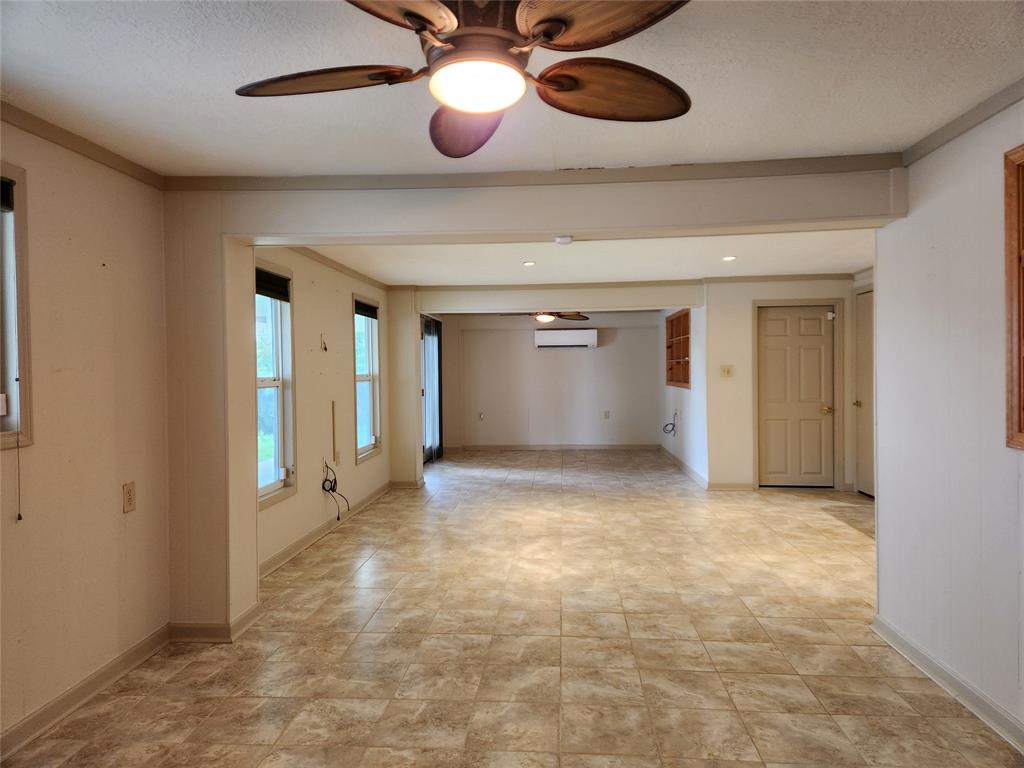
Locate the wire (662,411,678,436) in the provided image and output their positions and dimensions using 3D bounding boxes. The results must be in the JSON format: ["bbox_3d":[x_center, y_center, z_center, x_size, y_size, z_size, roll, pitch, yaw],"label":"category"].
[{"bbox_3d":[2.268,0.569,9.815,0.190,0.371,0.198,-1,1,4],"label":"wire"}]

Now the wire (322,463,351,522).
[{"bbox_3d":[-1.522,0.938,5.944,0.150,0.500,0.277,-1,1,4],"label":"wire"}]

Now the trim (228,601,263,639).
[{"bbox_3d":[-1.430,1.274,3.679,0.015,0.100,0.394,-1,1,4],"label":"trim"}]

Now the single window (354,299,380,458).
[{"bbox_3d":[-1.561,-0.060,7.212,0.110,1.588,0.900,-1,1,4],"label":"single window"}]

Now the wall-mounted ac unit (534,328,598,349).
[{"bbox_3d":[0.933,-0.765,11.706,1.063,0.343,0.235,-1,1,4],"label":"wall-mounted ac unit"}]

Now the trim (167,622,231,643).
[{"bbox_3d":[-1.604,1.280,3.502,0.336,0.100,0.015,-1,1,4],"label":"trim"}]

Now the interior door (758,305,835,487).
[{"bbox_3d":[3.182,0.142,7.640,0.808,2.033,0.045,-1,1,4],"label":"interior door"}]

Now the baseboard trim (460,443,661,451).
[{"bbox_3d":[0.844,1.087,11.860,3.480,0.097,0.015,-1,1,4],"label":"baseboard trim"}]

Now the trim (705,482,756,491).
[{"bbox_3d":[2.462,1.146,7.648,0.522,0.097,0.015,-1,1,4],"label":"trim"}]

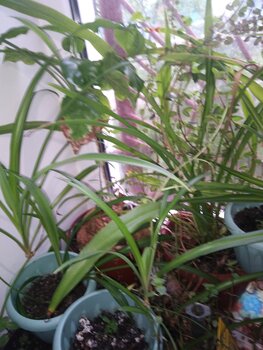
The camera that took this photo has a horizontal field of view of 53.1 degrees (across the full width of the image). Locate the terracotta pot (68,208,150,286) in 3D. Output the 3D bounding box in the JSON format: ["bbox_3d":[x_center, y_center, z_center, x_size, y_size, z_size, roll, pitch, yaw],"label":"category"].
[{"bbox_3d":[-0.052,0.205,0.687,0.196,0.155,0.196,-3,33,2],"label":"terracotta pot"}]

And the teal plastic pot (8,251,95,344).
[{"bbox_3d":[-0.156,0.283,0.571,0.173,0.150,0.173,-4,33,0],"label":"teal plastic pot"}]

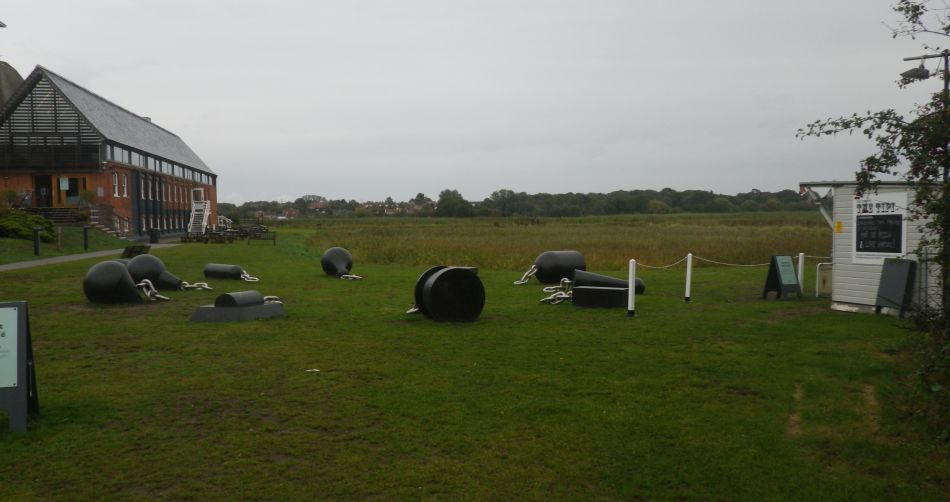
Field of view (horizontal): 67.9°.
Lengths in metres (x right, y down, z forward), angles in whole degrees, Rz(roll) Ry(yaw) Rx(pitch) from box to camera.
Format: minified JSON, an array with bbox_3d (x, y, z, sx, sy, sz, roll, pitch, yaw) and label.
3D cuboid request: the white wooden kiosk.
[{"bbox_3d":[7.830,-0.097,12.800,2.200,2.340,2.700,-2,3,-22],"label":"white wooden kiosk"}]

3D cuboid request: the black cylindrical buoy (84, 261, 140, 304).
[{"bbox_3d":[-6.960,0.604,13.483,1.120,0.840,0.850,2,3,31],"label":"black cylindrical buoy"}]

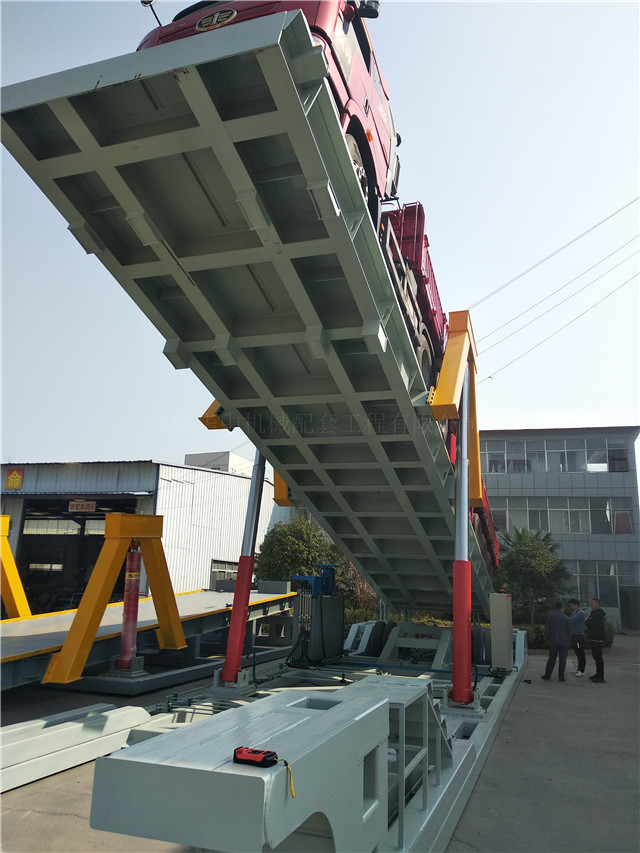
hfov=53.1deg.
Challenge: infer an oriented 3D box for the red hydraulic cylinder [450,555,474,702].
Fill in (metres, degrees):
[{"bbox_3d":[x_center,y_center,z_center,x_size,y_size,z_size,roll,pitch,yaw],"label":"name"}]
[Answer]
[{"bbox_3d":[1.997,2.861,9.064,0.310,1.930,0.280,-3,-23,19],"label":"red hydraulic cylinder"}]

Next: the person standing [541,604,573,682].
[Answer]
[{"bbox_3d":[5.192,4.740,14.190,0.580,1.660,0.360,-6,-16,30],"label":"person standing"}]

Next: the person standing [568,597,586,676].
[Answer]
[{"bbox_3d":[6.026,4.972,15.159,0.450,1.740,0.480,3,-14,-2],"label":"person standing"}]

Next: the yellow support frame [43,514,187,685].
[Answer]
[{"bbox_3d":[-3.299,2.826,11.214,0.400,2.500,3.550,-3,-10,19],"label":"yellow support frame"}]

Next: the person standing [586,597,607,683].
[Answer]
[{"bbox_3d":[6.150,4.768,14.368,0.440,1.760,0.500,2,-14,2],"label":"person standing"}]

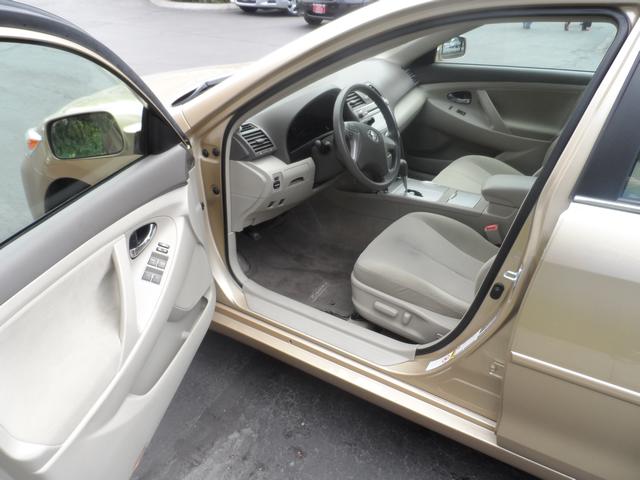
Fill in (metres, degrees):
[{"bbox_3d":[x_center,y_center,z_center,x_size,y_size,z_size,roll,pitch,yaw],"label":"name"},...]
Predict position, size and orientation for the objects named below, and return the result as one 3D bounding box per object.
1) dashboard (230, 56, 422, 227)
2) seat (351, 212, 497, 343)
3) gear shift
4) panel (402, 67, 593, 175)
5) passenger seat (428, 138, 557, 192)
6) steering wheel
[{"bbox_3d":[0.019,-0.511,2.100,0.520,0.460,1.420,15,34,31],"label":"dashboard"},{"bbox_3d":[0.567,-0.110,1.404,0.800,0.900,0.530,15,34,31],"label":"seat"},{"bbox_3d":[0.367,-0.274,1.917,0.060,0.140,0.045,15,34,31],"label":"gear shift"},{"bbox_3d":[0.853,-0.595,2.362,1.050,0.600,0.150,15,34,31],"label":"panel"},{"bbox_3d":[0.978,-0.417,1.938,0.800,0.900,0.530,15,34,31],"label":"passenger seat"},{"bbox_3d":[0.164,-0.358,1.575,0.120,0.385,0.385,-14,16,42],"label":"steering wheel"}]

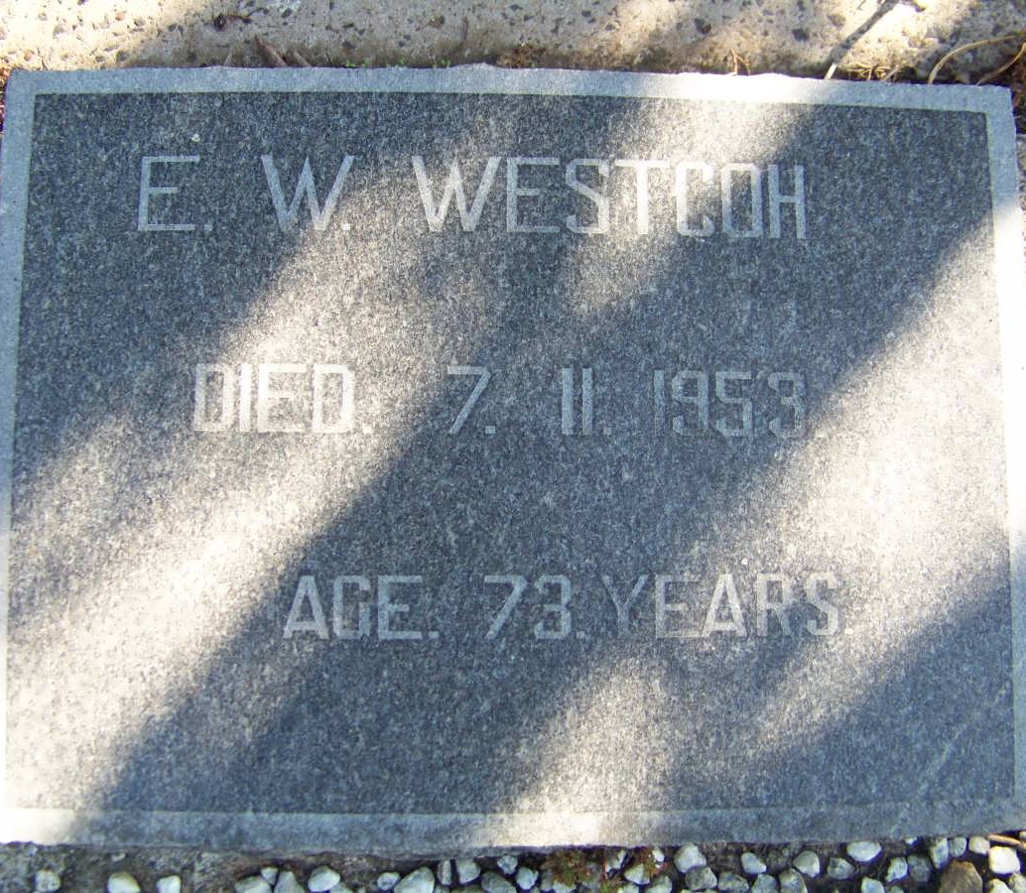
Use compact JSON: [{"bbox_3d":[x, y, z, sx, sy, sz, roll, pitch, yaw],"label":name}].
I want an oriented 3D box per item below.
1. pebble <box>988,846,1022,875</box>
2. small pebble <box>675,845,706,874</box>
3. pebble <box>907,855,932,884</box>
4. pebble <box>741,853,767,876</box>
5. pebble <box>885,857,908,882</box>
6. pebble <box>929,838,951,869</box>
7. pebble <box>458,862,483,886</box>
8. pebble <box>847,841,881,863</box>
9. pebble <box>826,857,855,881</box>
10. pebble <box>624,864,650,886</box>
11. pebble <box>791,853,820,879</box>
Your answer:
[{"bbox_3d":[0.320,0.269,0.806,0.021,0.016,0.018,15,78,0],"label":"pebble"},{"bbox_3d":[0.106,0.246,0.739,0.018,0.013,0.017,0,84,-3],"label":"small pebble"},{"bbox_3d":[0.245,0.255,0.745,0.014,0.011,0.015,0,84,-3],"label":"pebble"},{"bbox_3d":[0.155,0.269,0.798,0.019,0.012,0.012,39,79,5],"label":"pebble"},{"bbox_3d":[0.249,0.274,0.802,0.012,0.012,0.018,38,79,5],"label":"pebble"},{"bbox_3d":[0.277,0.264,0.805,0.012,0.012,0.022,10,78,-1],"label":"pebble"},{"bbox_3d":[-0.025,0.251,0.731,0.015,0.011,0.015,0,84,-3],"label":"pebble"},{"bbox_3d":[0.227,0.263,0.803,0.022,0.014,0.014,1,78,-3],"label":"pebble"},{"bbox_3d":[0.197,0.254,0.743,0.017,0.011,0.013,10,83,-2],"label":"pebble"},{"bbox_3d":[0.080,0.274,0.793,0.017,0.012,0.014,15,78,0],"label":"pebble"},{"bbox_3d":[0.189,0.270,0.799,0.016,0.013,0.018,-40,83,-10],"label":"pebble"}]

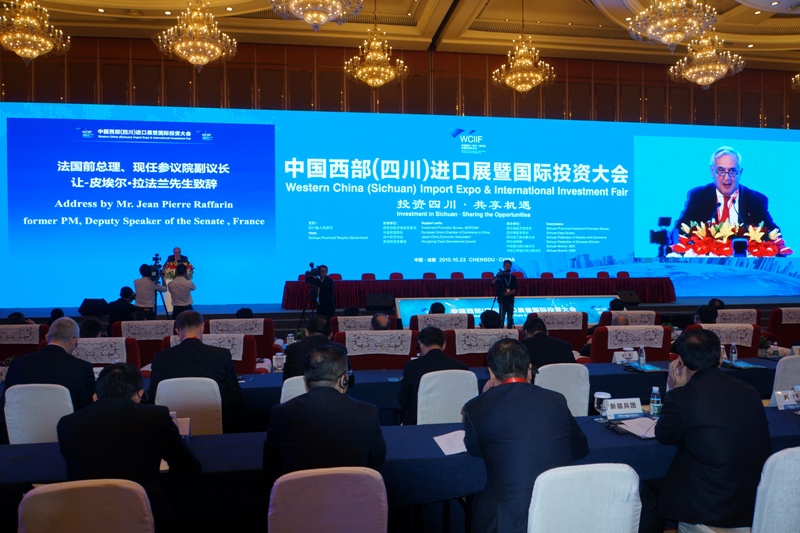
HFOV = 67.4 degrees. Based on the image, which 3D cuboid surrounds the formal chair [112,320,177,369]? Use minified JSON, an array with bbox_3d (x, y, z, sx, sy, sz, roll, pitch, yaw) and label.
[{"bbox_3d":[-3.008,1.113,7.333,0.900,1.020,0.800,0,1,-9],"label":"formal chair"}]

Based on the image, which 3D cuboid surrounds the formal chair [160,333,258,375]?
[{"bbox_3d":[-1.830,1.146,5.950,0.870,1.030,0.820,0,0,-9],"label":"formal chair"}]

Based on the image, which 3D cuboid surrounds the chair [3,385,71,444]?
[{"bbox_3d":[-2.440,1.219,4.240,0.460,0.920,0.560,0,0,-9],"label":"chair"}]

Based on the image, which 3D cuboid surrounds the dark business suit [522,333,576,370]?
[{"bbox_3d":[1.155,0.860,4.680,0.520,0.690,0.430,0,0,-9],"label":"dark business suit"}]

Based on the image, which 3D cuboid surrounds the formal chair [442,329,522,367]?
[{"bbox_3d":[0.762,1.103,6.293,0.900,1.020,0.800,0,1,-9],"label":"formal chair"}]

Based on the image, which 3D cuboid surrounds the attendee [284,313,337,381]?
[{"bbox_3d":[-0.631,0.989,4.466,0.530,1.300,0.850,0,1,-9],"label":"attendee"}]

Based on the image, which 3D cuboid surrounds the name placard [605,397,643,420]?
[{"bbox_3d":[1.365,0.860,3.660,0.250,0.105,0.090,0,1,-19],"label":"name placard"}]

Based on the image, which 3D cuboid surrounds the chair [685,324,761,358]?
[{"bbox_3d":[3.376,1.084,6.731,0.900,1.020,0.800,0,1,-9],"label":"chair"}]

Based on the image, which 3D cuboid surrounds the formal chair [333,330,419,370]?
[{"bbox_3d":[-0.292,1.111,6.117,0.900,1.020,0.800,0,1,-9],"label":"formal chair"}]

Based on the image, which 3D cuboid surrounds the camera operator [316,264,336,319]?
[{"bbox_3d":[-1.380,0.785,11.200,0.500,1.660,0.520,-1,1,-37],"label":"camera operator"}]

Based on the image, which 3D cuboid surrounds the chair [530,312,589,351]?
[{"bbox_3d":[1.998,1.077,8.170,0.900,1.020,0.800,0,1,-9],"label":"chair"}]

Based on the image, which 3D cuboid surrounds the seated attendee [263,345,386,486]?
[{"bbox_3d":[-0.360,0.995,2.757,0.550,1.320,0.780,0,1,-9],"label":"seated attendee"}]

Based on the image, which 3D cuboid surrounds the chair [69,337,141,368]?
[{"bbox_3d":[-2.763,1.130,5.625,0.780,1.020,0.780,0,1,-9],"label":"chair"}]

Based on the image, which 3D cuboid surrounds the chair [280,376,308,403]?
[{"bbox_3d":[-0.615,1.176,4.217,0.450,0.930,0.550,0,1,-9],"label":"chair"}]

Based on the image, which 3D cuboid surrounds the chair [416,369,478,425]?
[{"bbox_3d":[0.285,1.170,4.367,0.450,0.930,0.550,0,1,-10],"label":"chair"}]

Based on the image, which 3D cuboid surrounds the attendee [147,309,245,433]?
[{"bbox_3d":[-1.397,0.974,4.338,0.580,1.340,0.850,0,1,-9],"label":"attendee"}]

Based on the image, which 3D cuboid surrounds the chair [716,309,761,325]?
[{"bbox_3d":[4.513,1.059,8.591,0.900,1.020,0.800,0,1,-9],"label":"chair"}]

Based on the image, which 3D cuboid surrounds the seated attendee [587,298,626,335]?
[{"bbox_3d":[2.890,1.015,8.350,0.580,1.200,0.800,0,0,-9],"label":"seated attendee"}]

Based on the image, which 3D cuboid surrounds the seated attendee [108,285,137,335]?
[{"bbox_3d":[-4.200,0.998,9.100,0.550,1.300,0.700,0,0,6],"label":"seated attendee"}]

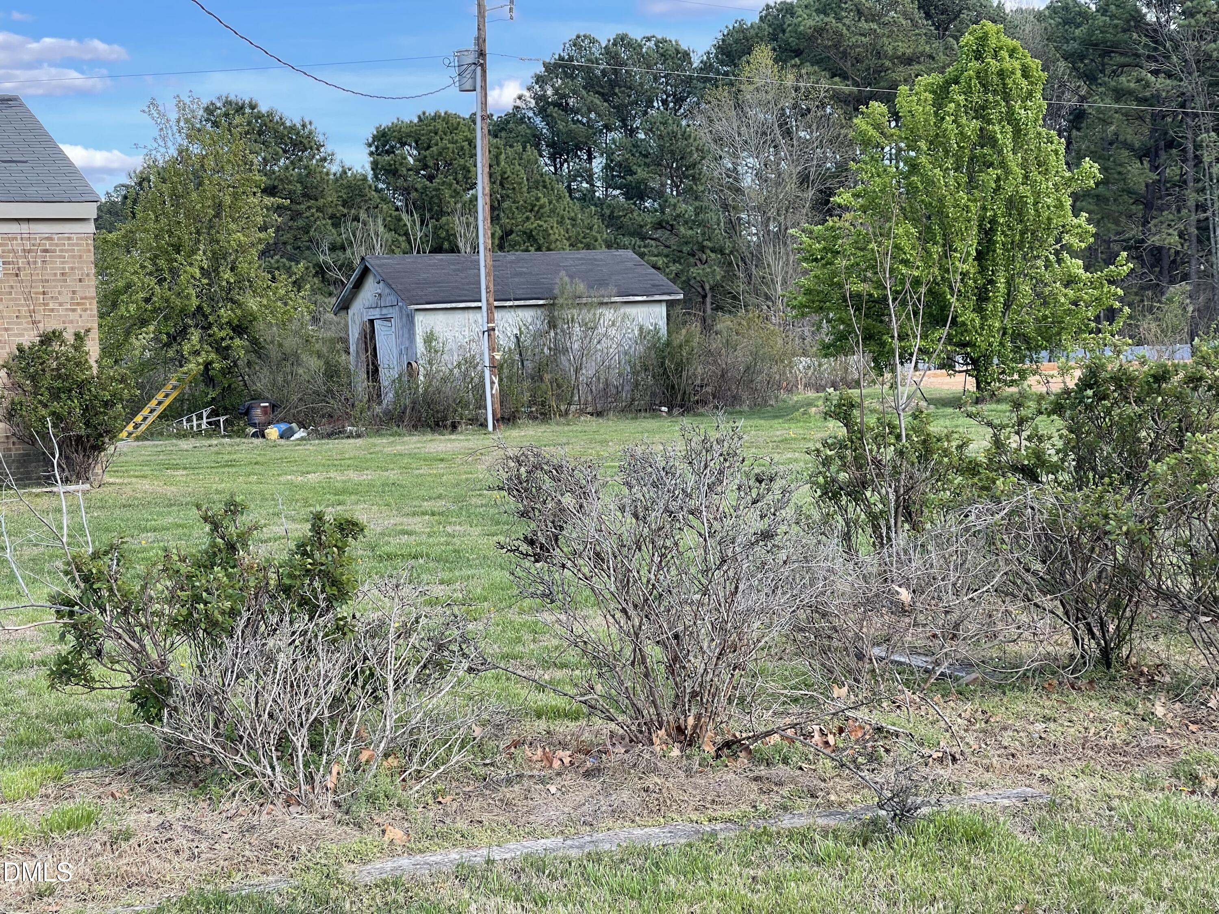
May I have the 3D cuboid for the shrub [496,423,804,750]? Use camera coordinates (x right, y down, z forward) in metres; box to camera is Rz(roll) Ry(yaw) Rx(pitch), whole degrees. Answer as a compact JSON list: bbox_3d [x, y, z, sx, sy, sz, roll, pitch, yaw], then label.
[{"bbox_3d":[0.154,0.508,8.800,1.170,1.230,1.080,-2,3,0],"label":"shrub"}]

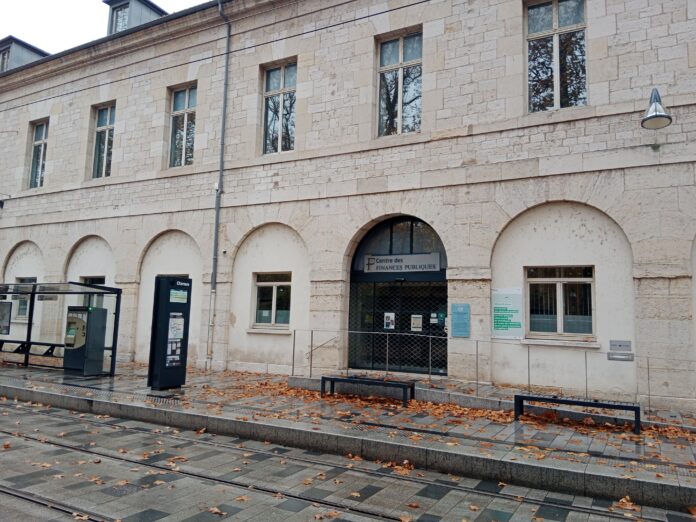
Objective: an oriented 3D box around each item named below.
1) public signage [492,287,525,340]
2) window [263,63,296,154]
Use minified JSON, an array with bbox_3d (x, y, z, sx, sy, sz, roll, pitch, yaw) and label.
[{"bbox_3d":[3.982,1.318,13.068,0.802,1.229,0.040,-2,-7,27],"label":"public signage"},{"bbox_3d":[-2.299,-5.090,17.414,1.384,3.091,0.200,-2,-8,28],"label":"window"}]

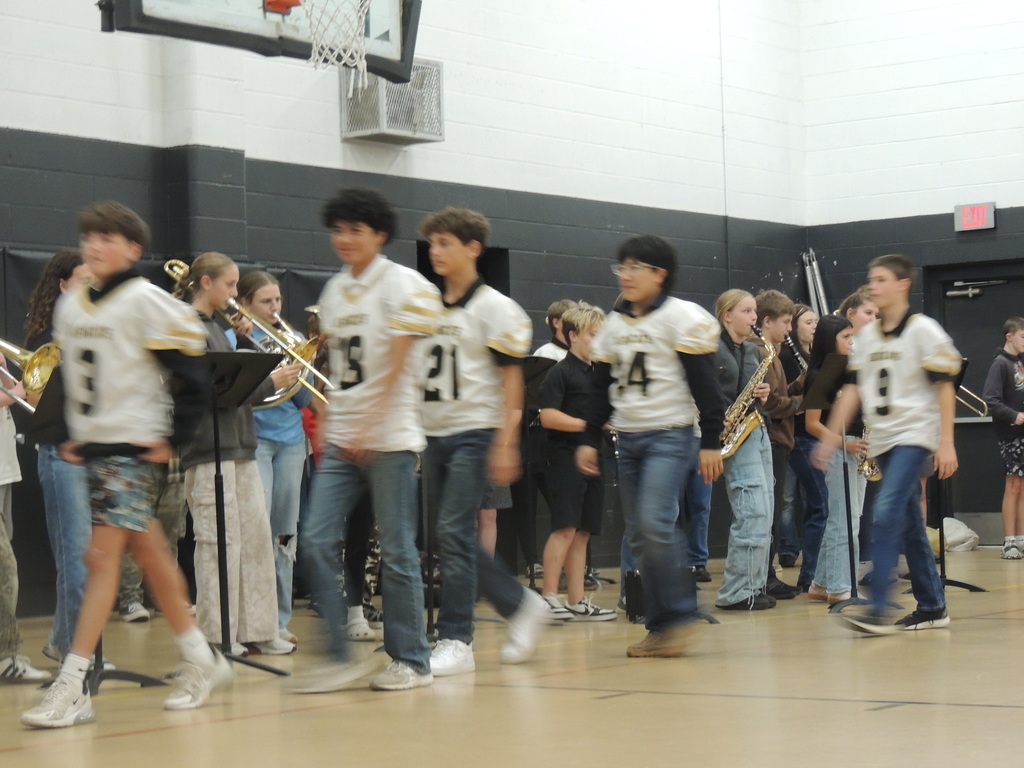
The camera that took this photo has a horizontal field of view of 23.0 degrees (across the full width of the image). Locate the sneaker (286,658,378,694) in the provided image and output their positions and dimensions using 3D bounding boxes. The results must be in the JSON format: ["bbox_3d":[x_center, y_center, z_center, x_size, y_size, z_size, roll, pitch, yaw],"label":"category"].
[{"bbox_3d":[-0.615,0.973,8.585,0.105,0.115,0.285,-3,8,36],"label":"sneaker"}]

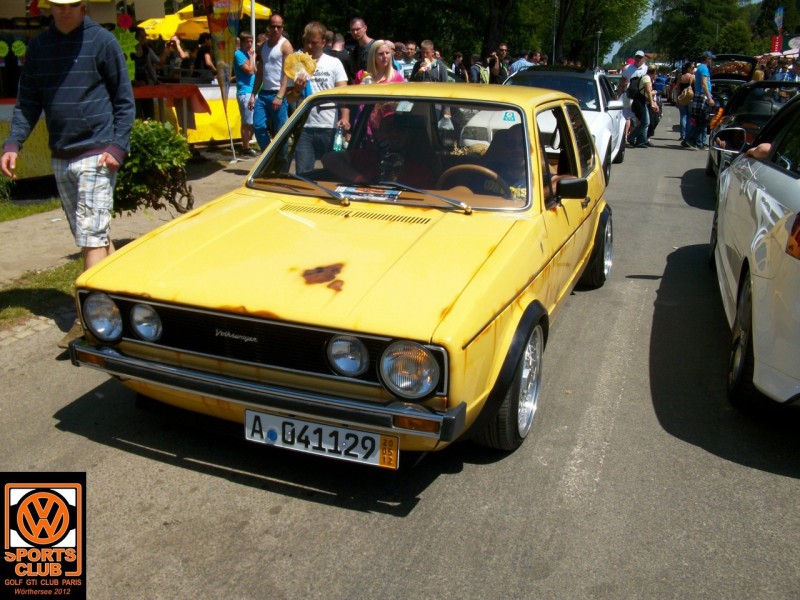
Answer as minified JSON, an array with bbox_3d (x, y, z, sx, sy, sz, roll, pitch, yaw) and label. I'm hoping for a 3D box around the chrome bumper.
[{"bbox_3d":[-0.481,0.265,2.528,1.430,0.105,0.170,8,18,20],"label":"chrome bumper"}]

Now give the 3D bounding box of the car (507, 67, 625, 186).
[{"bbox_3d":[2.080,-2.410,10.444,1.800,1.410,4.270,7,18,18],"label":"car"}]

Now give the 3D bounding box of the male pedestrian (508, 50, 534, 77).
[{"bbox_3d":[2.530,-4.453,16.744,0.550,1.686,0.420,16,22,40],"label":"male pedestrian"}]

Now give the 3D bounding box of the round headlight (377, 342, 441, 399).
[{"bbox_3d":[0.036,0.201,2.337,0.180,0.180,0.070,8,18,20],"label":"round headlight"}]

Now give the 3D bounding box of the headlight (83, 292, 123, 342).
[{"bbox_3d":[-0.997,0.055,2.686,0.180,0.180,0.075,8,18,20],"label":"headlight"}]

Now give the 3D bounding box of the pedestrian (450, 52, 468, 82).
[{"bbox_3d":[1.298,-4.463,17.000,0.320,1.700,0.480,15,21,38],"label":"pedestrian"}]

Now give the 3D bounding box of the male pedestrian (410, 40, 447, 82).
[{"bbox_3d":[0.356,-2.649,10.640,0.500,1.656,0.380,3,17,6],"label":"male pedestrian"}]

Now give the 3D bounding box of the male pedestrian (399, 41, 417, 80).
[{"bbox_3d":[0.108,-3.152,12.243,0.500,1.678,0.340,1,17,-3],"label":"male pedestrian"}]

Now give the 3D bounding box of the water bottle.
[{"bbox_3d":[-0.511,-1.362,6.600,0.070,0.230,0.070,7,17,0],"label":"water bottle"}]

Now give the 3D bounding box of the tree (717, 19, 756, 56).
[{"bbox_3d":[27.835,-20.318,65.007,3.600,5.600,3.600,1,17,0],"label":"tree"}]

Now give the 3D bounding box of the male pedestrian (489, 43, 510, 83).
[{"bbox_3d":[1.782,-3.564,13.800,0.550,1.790,0.360,-4,18,-17],"label":"male pedestrian"}]

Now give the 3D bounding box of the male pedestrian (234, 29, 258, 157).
[{"bbox_3d":[-2.215,-2.936,11.300,0.340,1.700,0.460,10,19,26],"label":"male pedestrian"}]

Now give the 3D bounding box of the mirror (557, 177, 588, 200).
[{"bbox_3d":[0.697,-0.446,3.163,0.135,0.088,0.070,8,18,20],"label":"mirror"}]

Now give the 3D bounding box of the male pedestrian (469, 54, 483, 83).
[{"bbox_3d":[1.709,-4.875,18.230,0.500,1.589,0.380,-13,22,-40],"label":"male pedestrian"}]

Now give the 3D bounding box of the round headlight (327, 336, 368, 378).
[{"bbox_3d":[-0.149,0.165,2.388,0.142,0.142,0.070,8,18,20],"label":"round headlight"}]

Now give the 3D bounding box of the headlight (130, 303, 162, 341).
[{"bbox_3d":[-0.838,0.071,2.641,0.142,0.142,0.070,8,18,20],"label":"headlight"}]

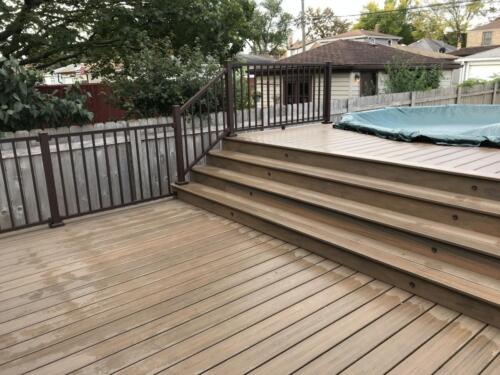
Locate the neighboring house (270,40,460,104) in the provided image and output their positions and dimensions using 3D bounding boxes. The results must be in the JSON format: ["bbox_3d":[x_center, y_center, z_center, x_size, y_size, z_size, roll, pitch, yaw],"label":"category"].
[{"bbox_3d":[4.623,-4.502,17.633,7.807,3.521,5.506,-13,19,-37],"label":"neighboring house"}]

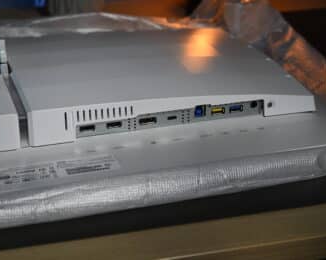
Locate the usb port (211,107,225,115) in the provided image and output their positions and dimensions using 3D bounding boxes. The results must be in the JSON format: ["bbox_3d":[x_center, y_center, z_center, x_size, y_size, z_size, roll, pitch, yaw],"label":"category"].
[{"bbox_3d":[0.049,-0.019,0.750,0.013,0.006,0.009,-7,21,-15],"label":"usb port"}]

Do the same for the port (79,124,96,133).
[{"bbox_3d":[-0.067,-0.002,0.718,0.015,0.005,0.008,-7,21,-15],"label":"port"}]

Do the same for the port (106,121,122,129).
[{"bbox_3d":[-0.044,-0.006,0.724,0.015,0.005,0.008,-7,21,-15],"label":"port"}]

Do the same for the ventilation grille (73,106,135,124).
[{"bbox_3d":[-0.051,-0.014,0.707,0.051,0.009,0.004,-7,21,-15],"label":"ventilation grille"}]

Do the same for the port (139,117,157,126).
[{"bbox_3d":[-0.015,-0.009,0.733,0.017,0.006,0.008,-7,21,-15],"label":"port"}]

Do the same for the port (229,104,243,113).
[{"bbox_3d":[0.066,-0.021,0.755,0.013,0.006,0.009,-7,21,-15],"label":"port"}]

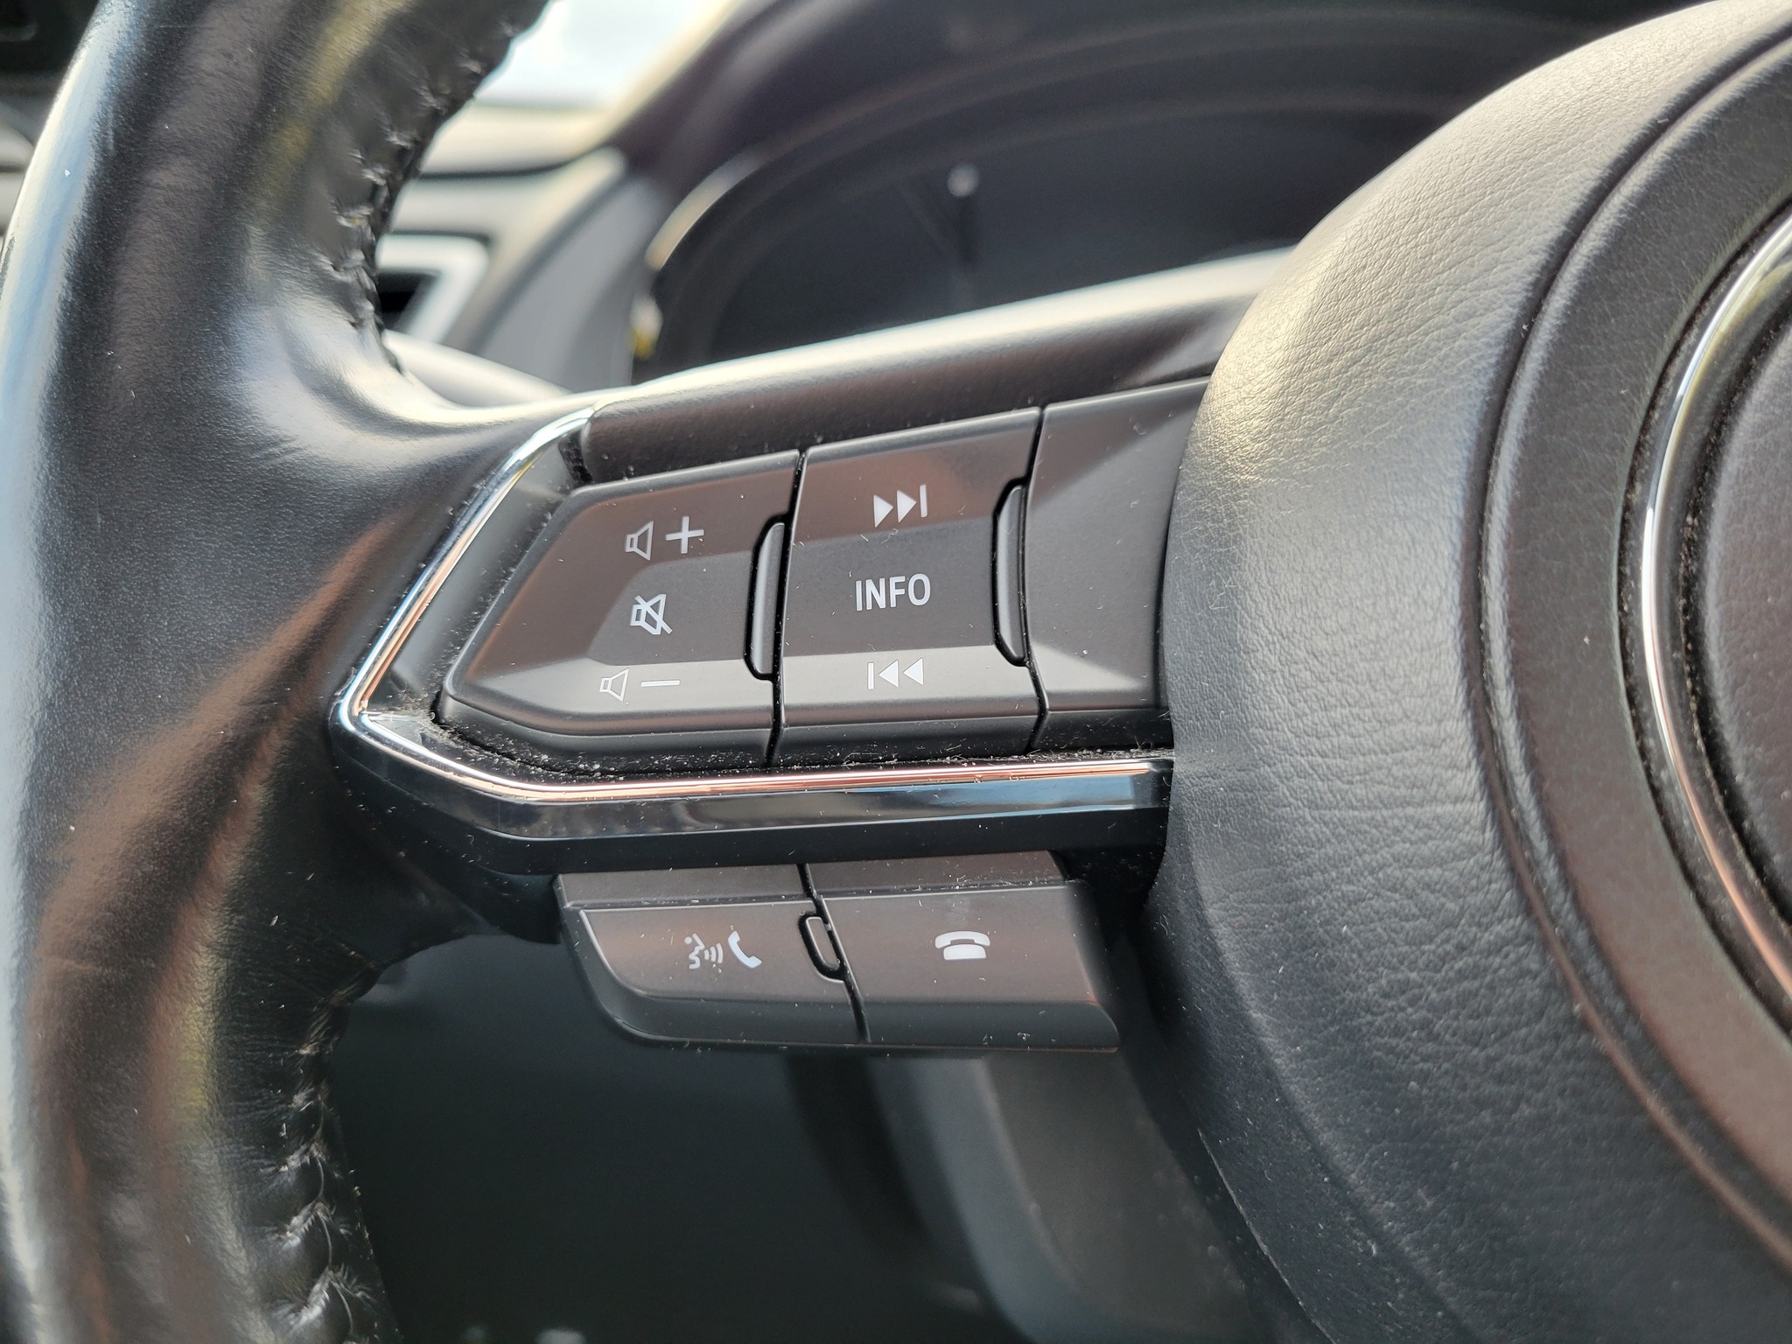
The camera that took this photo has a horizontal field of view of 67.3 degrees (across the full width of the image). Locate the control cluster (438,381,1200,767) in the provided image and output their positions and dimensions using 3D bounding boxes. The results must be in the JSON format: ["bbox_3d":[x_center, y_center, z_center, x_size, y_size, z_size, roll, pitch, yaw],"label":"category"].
[{"bbox_3d":[-0.008,-0.008,0.134,0.078,0.039,0.014,-5,-27,19],"label":"control cluster"}]

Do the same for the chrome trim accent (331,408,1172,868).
[{"bbox_3d":[-0.015,-0.006,0.139,0.087,0.048,0.017,-5,-27,19],"label":"chrome trim accent"}]

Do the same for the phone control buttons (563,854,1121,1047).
[{"bbox_3d":[-0.006,0.028,0.127,0.055,0.018,0.014,-5,-27,19],"label":"phone control buttons"}]

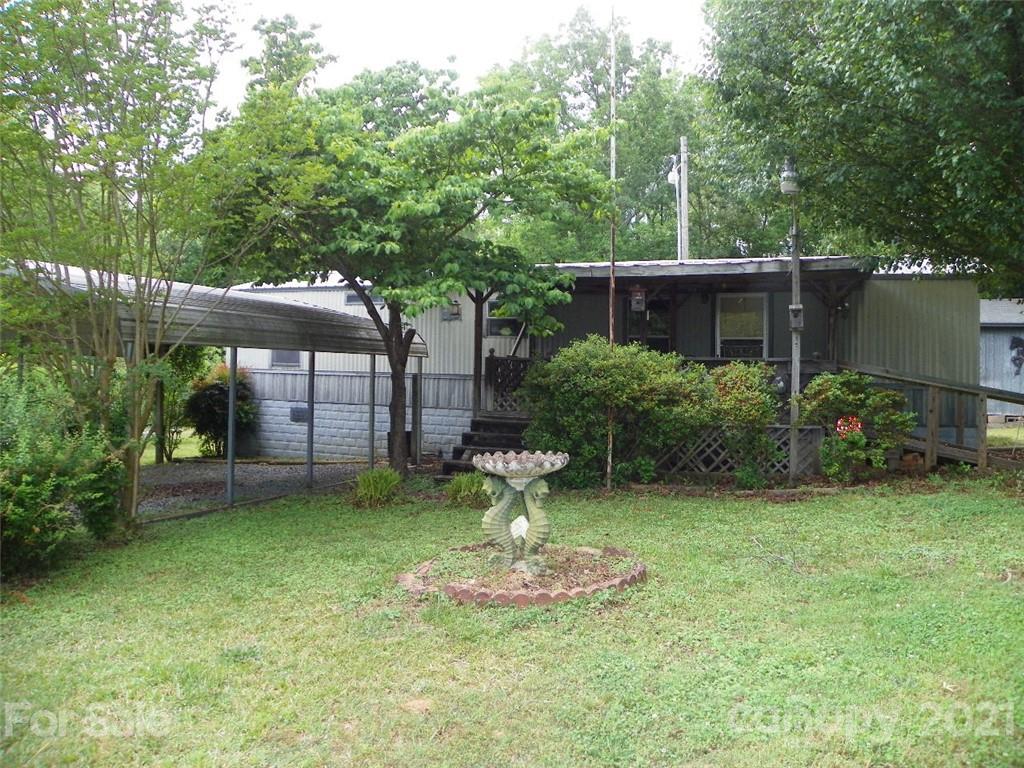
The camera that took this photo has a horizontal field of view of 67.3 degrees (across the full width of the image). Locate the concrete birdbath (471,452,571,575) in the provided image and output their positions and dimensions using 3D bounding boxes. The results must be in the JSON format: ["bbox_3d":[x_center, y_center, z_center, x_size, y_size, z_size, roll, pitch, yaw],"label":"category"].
[{"bbox_3d":[0.058,0.867,5.250,0.650,0.790,0.650,0,2,0],"label":"concrete birdbath"}]

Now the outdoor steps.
[{"bbox_3d":[-0.312,1.000,11.790,1.250,0.820,1.500,1,2,21],"label":"outdoor steps"}]

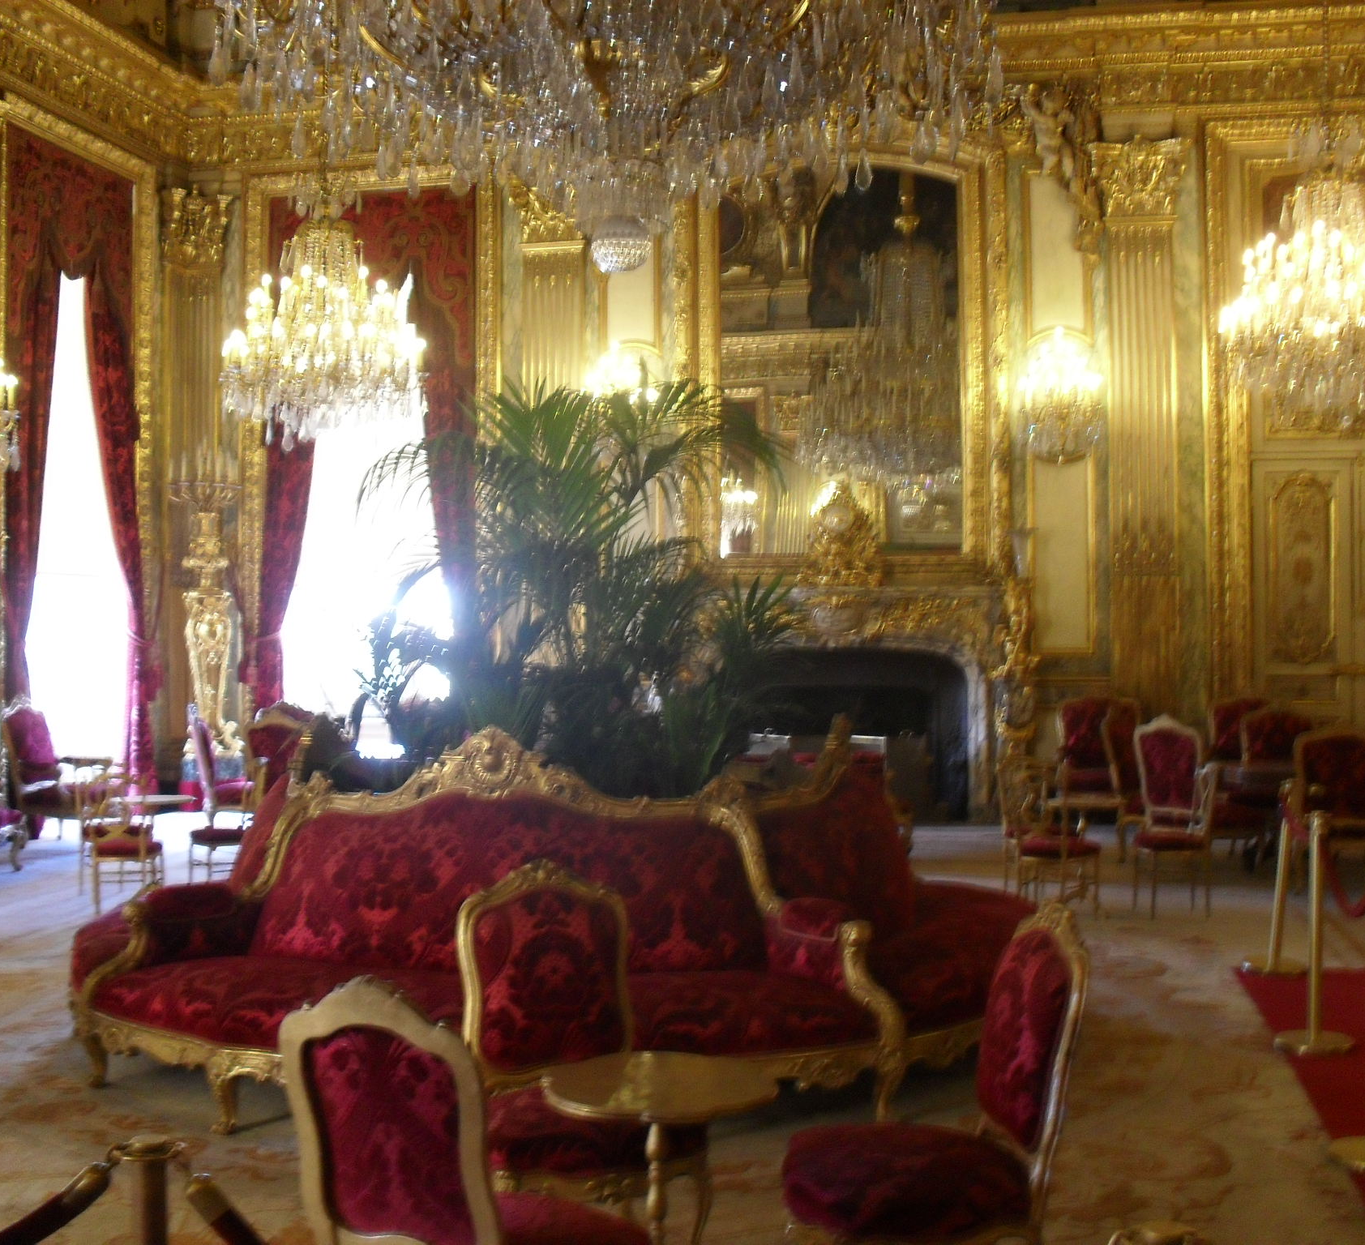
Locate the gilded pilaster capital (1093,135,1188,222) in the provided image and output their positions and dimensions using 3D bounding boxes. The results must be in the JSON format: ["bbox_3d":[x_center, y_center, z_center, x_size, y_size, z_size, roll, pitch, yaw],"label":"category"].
[{"bbox_3d":[4.076,-3.950,14.924,0.840,0.760,0.300,-1,-1,9],"label":"gilded pilaster capital"}]

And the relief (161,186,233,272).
[{"bbox_3d":[-4.709,-3.826,16.315,0.740,0.800,0.300,-1,-1,9],"label":"relief"}]

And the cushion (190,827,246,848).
[{"bbox_3d":[-2.899,1.356,10.600,0.420,0.090,0.420,0,-1,-3],"label":"cushion"}]

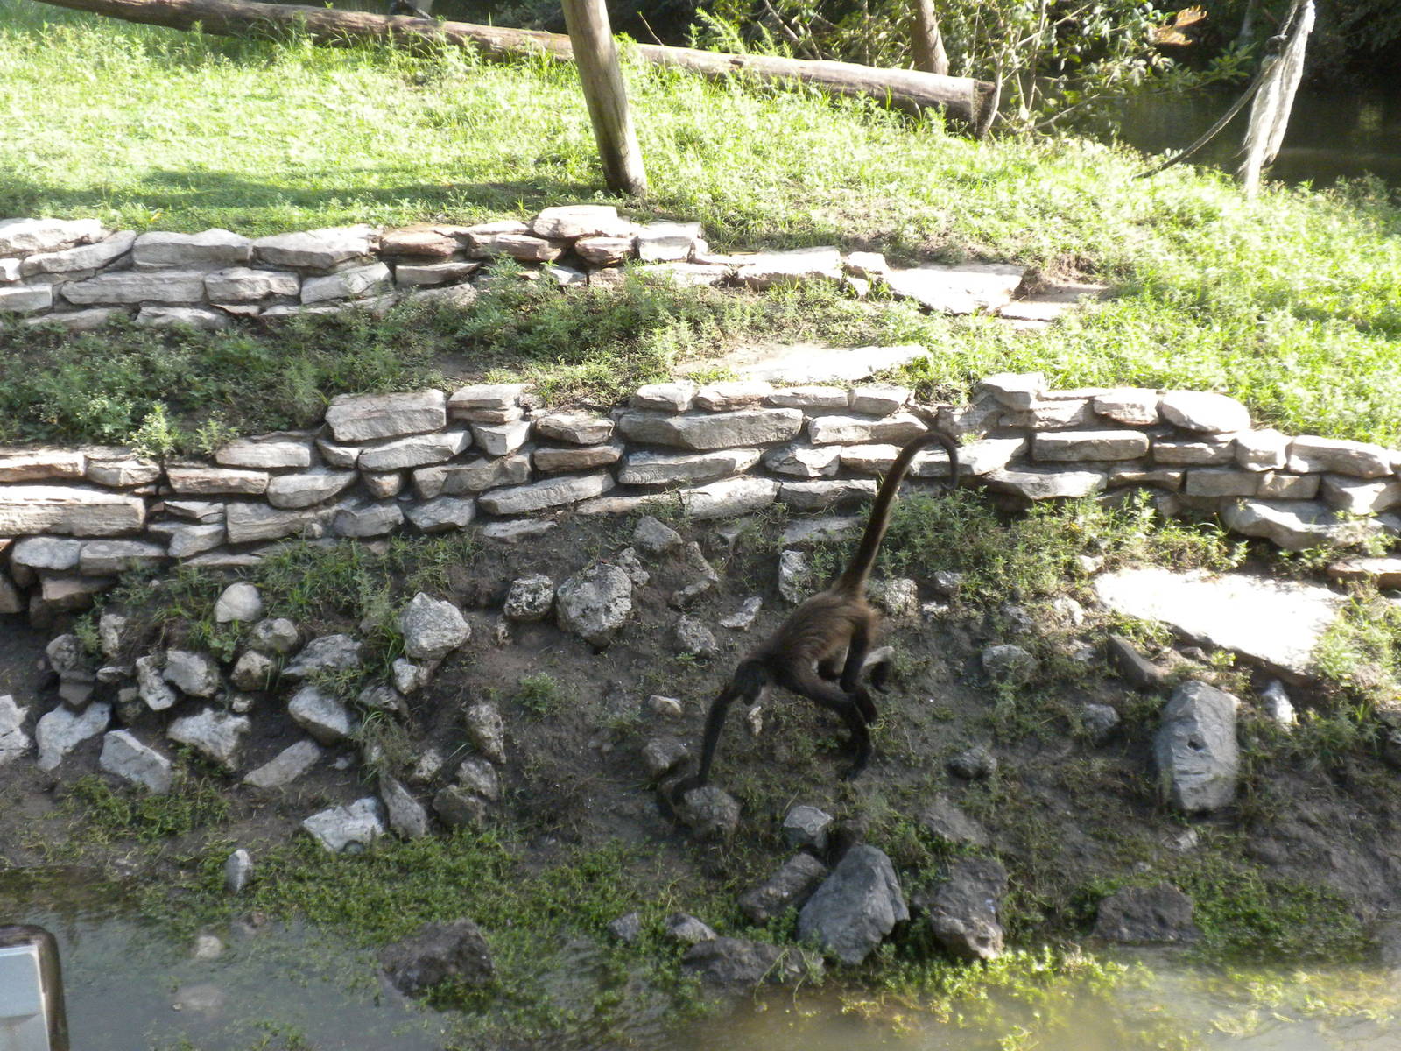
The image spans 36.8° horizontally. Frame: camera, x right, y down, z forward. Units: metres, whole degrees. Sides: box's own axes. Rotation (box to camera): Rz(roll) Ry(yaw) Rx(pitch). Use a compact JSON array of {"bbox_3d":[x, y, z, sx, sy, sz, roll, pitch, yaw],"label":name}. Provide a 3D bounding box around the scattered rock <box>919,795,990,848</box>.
[{"bbox_3d":[0.734,0.854,6.070,0.202,0.143,0.182,0,18,0],"label":"scattered rock"}]

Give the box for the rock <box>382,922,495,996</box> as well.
[{"bbox_3d":[-0.684,1.123,5.468,0.301,0.185,0.195,0,18,0],"label":"rock"}]

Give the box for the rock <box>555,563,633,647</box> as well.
[{"bbox_3d":[-0.316,0.238,6.266,0.231,0.234,0.205,0,18,0],"label":"rock"}]

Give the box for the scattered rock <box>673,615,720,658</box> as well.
[{"bbox_3d":[-0.010,0.347,6.576,0.140,0.130,0.119,0,18,0],"label":"scattered rock"}]

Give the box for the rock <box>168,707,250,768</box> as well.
[{"bbox_3d":[-1.410,0.612,6.038,0.236,0.164,0.154,0,18,0],"label":"rock"}]

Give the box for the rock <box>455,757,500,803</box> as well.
[{"bbox_3d":[-0.618,0.707,5.844,0.122,0.111,0.103,0,18,0],"label":"rock"}]

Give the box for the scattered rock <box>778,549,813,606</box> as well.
[{"bbox_3d":[0.285,0.155,6.340,0.106,0.160,0.120,0,18,0],"label":"scattered rock"}]

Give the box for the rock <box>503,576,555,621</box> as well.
[{"bbox_3d":[-0.547,0.232,6.704,0.164,0.139,0.139,0,18,0],"label":"rock"}]

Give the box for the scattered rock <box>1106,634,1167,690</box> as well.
[{"bbox_3d":[1.334,0.417,6.446,0.178,0.159,0.142,0,18,0],"label":"scattered rock"}]

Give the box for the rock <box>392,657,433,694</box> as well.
[{"bbox_3d":[-0.973,0.512,7.129,0.138,0.092,0.127,-3,20,-8],"label":"rock"}]

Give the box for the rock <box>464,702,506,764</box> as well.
[{"bbox_3d":[-0.608,0.587,5.952,0.118,0.162,0.136,0,18,0],"label":"rock"}]

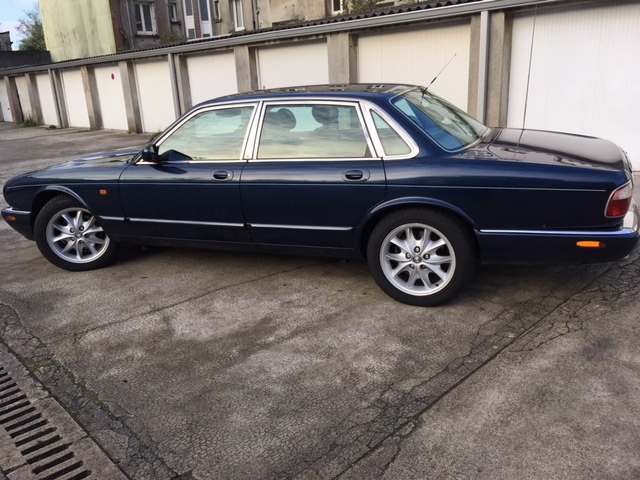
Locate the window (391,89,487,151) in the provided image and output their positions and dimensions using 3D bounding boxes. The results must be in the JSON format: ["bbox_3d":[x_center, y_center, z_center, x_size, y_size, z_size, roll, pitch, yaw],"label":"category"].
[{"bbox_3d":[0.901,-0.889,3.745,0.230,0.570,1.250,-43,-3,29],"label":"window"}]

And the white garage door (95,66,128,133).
[{"bbox_3d":[-6.715,-4.589,17.387,0.080,2.040,2.330,-18,22,-41],"label":"white garage door"}]

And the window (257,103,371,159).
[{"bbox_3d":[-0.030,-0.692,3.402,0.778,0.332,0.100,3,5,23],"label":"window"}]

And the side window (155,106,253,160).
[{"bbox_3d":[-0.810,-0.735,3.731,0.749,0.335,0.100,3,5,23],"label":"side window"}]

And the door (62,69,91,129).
[{"bbox_3d":[-8.816,-5.127,19.517,0.080,2.040,2.330,-18,22,-41],"label":"door"}]

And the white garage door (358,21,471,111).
[{"bbox_3d":[1.506,-2.483,9.051,0.080,2.040,2.330,-18,22,-41],"label":"white garage door"}]

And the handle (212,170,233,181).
[{"bbox_3d":[-0.651,-0.431,3.580,0.160,0.069,0.045,3,18,23],"label":"handle"}]

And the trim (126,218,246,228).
[{"bbox_3d":[-0.970,-0.124,3.810,1.000,0.024,0.022,3,18,23],"label":"trim"}]

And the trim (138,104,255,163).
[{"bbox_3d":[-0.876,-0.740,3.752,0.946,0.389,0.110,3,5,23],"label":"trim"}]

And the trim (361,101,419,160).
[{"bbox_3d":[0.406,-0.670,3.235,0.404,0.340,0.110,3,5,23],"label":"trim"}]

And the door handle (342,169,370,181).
[{"bbox_3d":[0.210,-0.389,3.216,0.168,0.070,0.045,3,18,23],"label":"door handle"}]

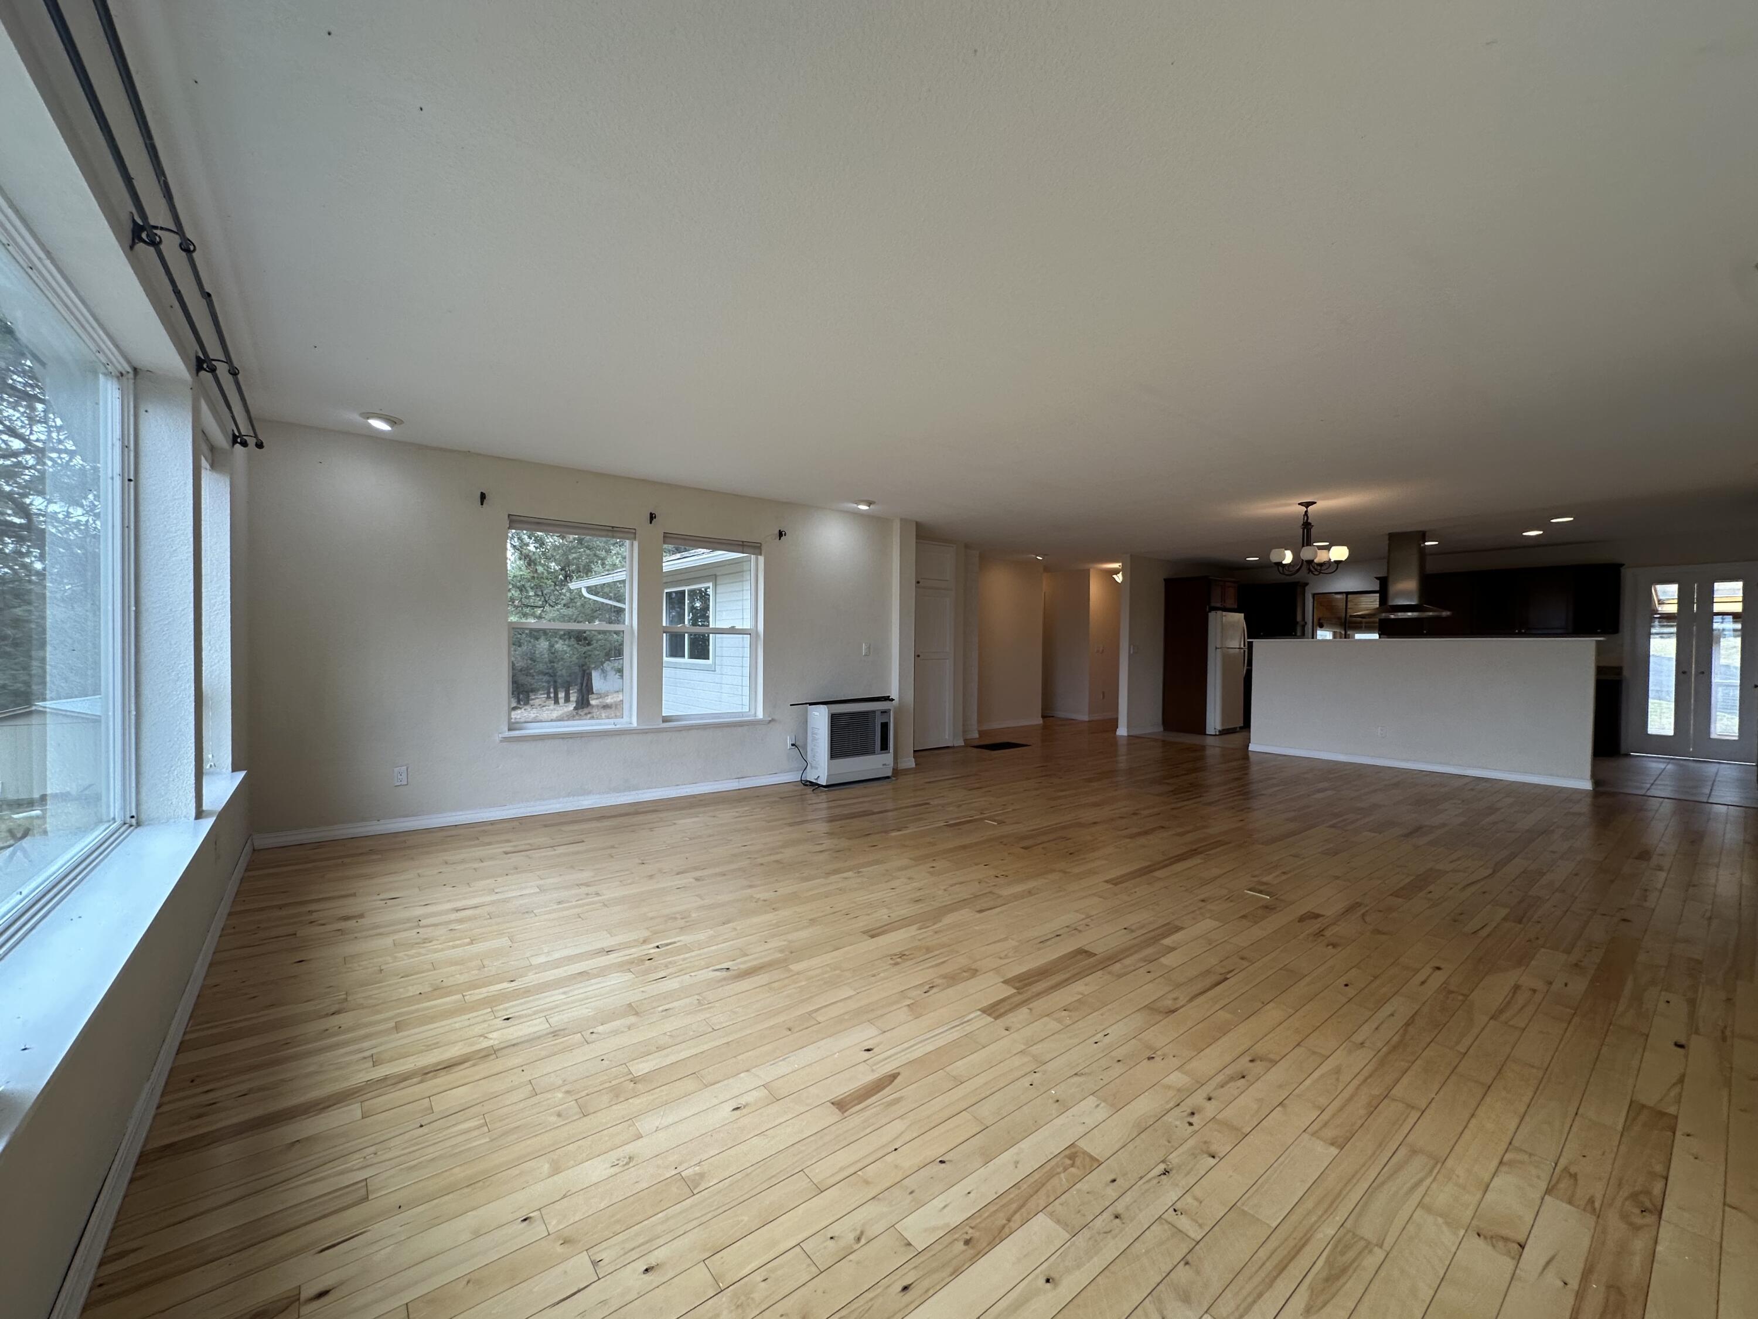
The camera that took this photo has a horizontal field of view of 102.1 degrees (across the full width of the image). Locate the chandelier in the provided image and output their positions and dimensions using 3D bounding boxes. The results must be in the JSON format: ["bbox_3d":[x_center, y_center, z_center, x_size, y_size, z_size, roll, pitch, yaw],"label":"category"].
[{"bbox_3d":[3.672,-1.022,6.104,0.570,0.620,0.570,0,1,-38],"label":"chandelier"}]

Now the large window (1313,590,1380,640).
[{"bbox_3d":[6.979,-0.497,10.616,0.120,0.990,0.920,0,1,-38],"label":"large window"}]

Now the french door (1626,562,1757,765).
[{"bbox_3d":[9.022,0.054,7.891,0.140,2.110,0.940,0,1,-38],"label":"french door"}]

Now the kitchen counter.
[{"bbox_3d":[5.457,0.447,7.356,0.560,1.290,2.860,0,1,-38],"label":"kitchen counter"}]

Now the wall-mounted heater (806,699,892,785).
[{"bbox_3d":[-0.259,0.730,6.312,0.710,0.700,0.320,0,1,-38],"label":"wall-mounted heater"}]

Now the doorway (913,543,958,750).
[{"bbox_3d":[0.637,-0.161,8.404,0.700,2.420,0.120,0,1,-38],"label":"doorway"}]

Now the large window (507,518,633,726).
[{"bbox_3d":[-2.182,-0.239,5.084,0.860,1.458,0.120,0,1,-38],"label":"large window"}]

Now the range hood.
[{"bbox_3d":[5.498,-0.874,7.423,0.500,0.890,0.740,0,1,-38],"label":"range hood"}]

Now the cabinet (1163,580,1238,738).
[{"bbox_3d":[4.662,-0.051,10.319,0.930,2.180,0.650,0,1,-38],"label":"cabinet"}]

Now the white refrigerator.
[{"bbox_3d":[4.731,0.191,10.270,0.730,1.700,0.750,0,1,-38],"label":"white refrigerator"}]

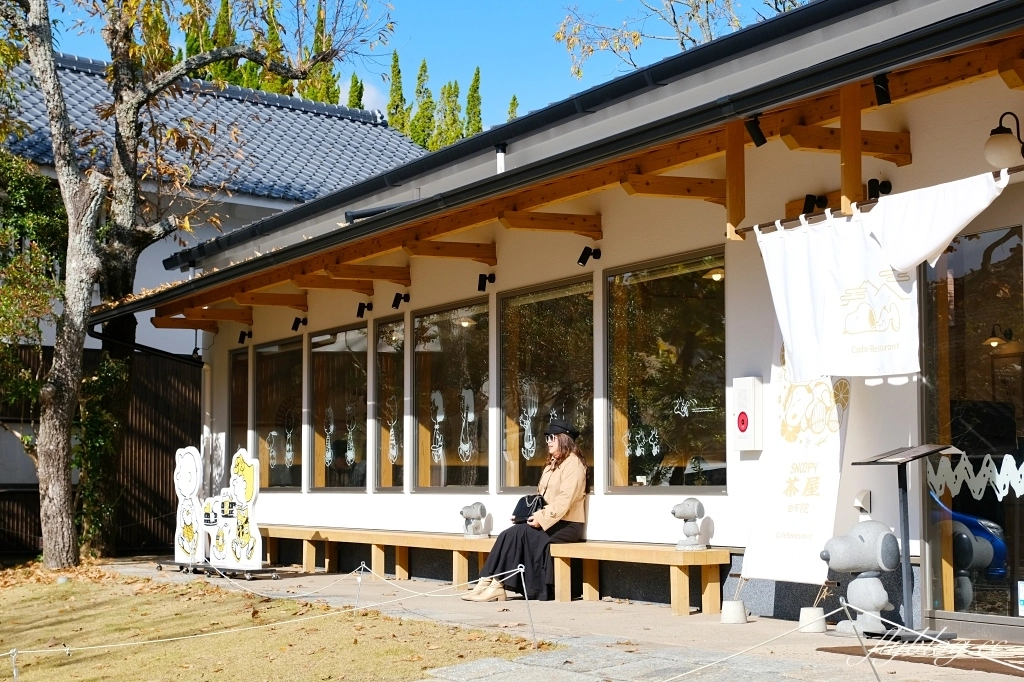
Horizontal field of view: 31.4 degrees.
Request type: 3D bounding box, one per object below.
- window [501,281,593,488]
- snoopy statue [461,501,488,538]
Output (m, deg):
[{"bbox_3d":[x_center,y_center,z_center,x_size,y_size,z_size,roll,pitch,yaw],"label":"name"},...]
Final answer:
[{"bbox_3d":[0.267,0.378,14.690,0.080,1.650,1.640,2,-5,-27],"label":"window"},{"bbox_3d":[-0.295,1.468,14.943,0.205,0.295,0.160,2,-5,-26],"label":"snoopy statue"}]

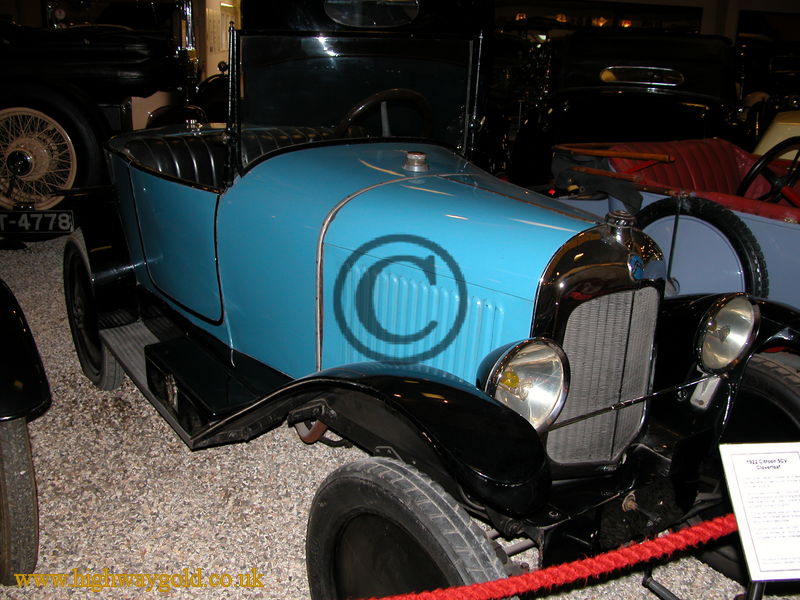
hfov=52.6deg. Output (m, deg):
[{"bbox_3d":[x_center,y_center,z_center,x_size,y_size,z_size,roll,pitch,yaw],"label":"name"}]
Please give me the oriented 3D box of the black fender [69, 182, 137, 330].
[{"bbox_3d":[-1.210,-0.208,3.275,0.260,0.460,0.860,-10,21,-32],"label":"black fender"}]

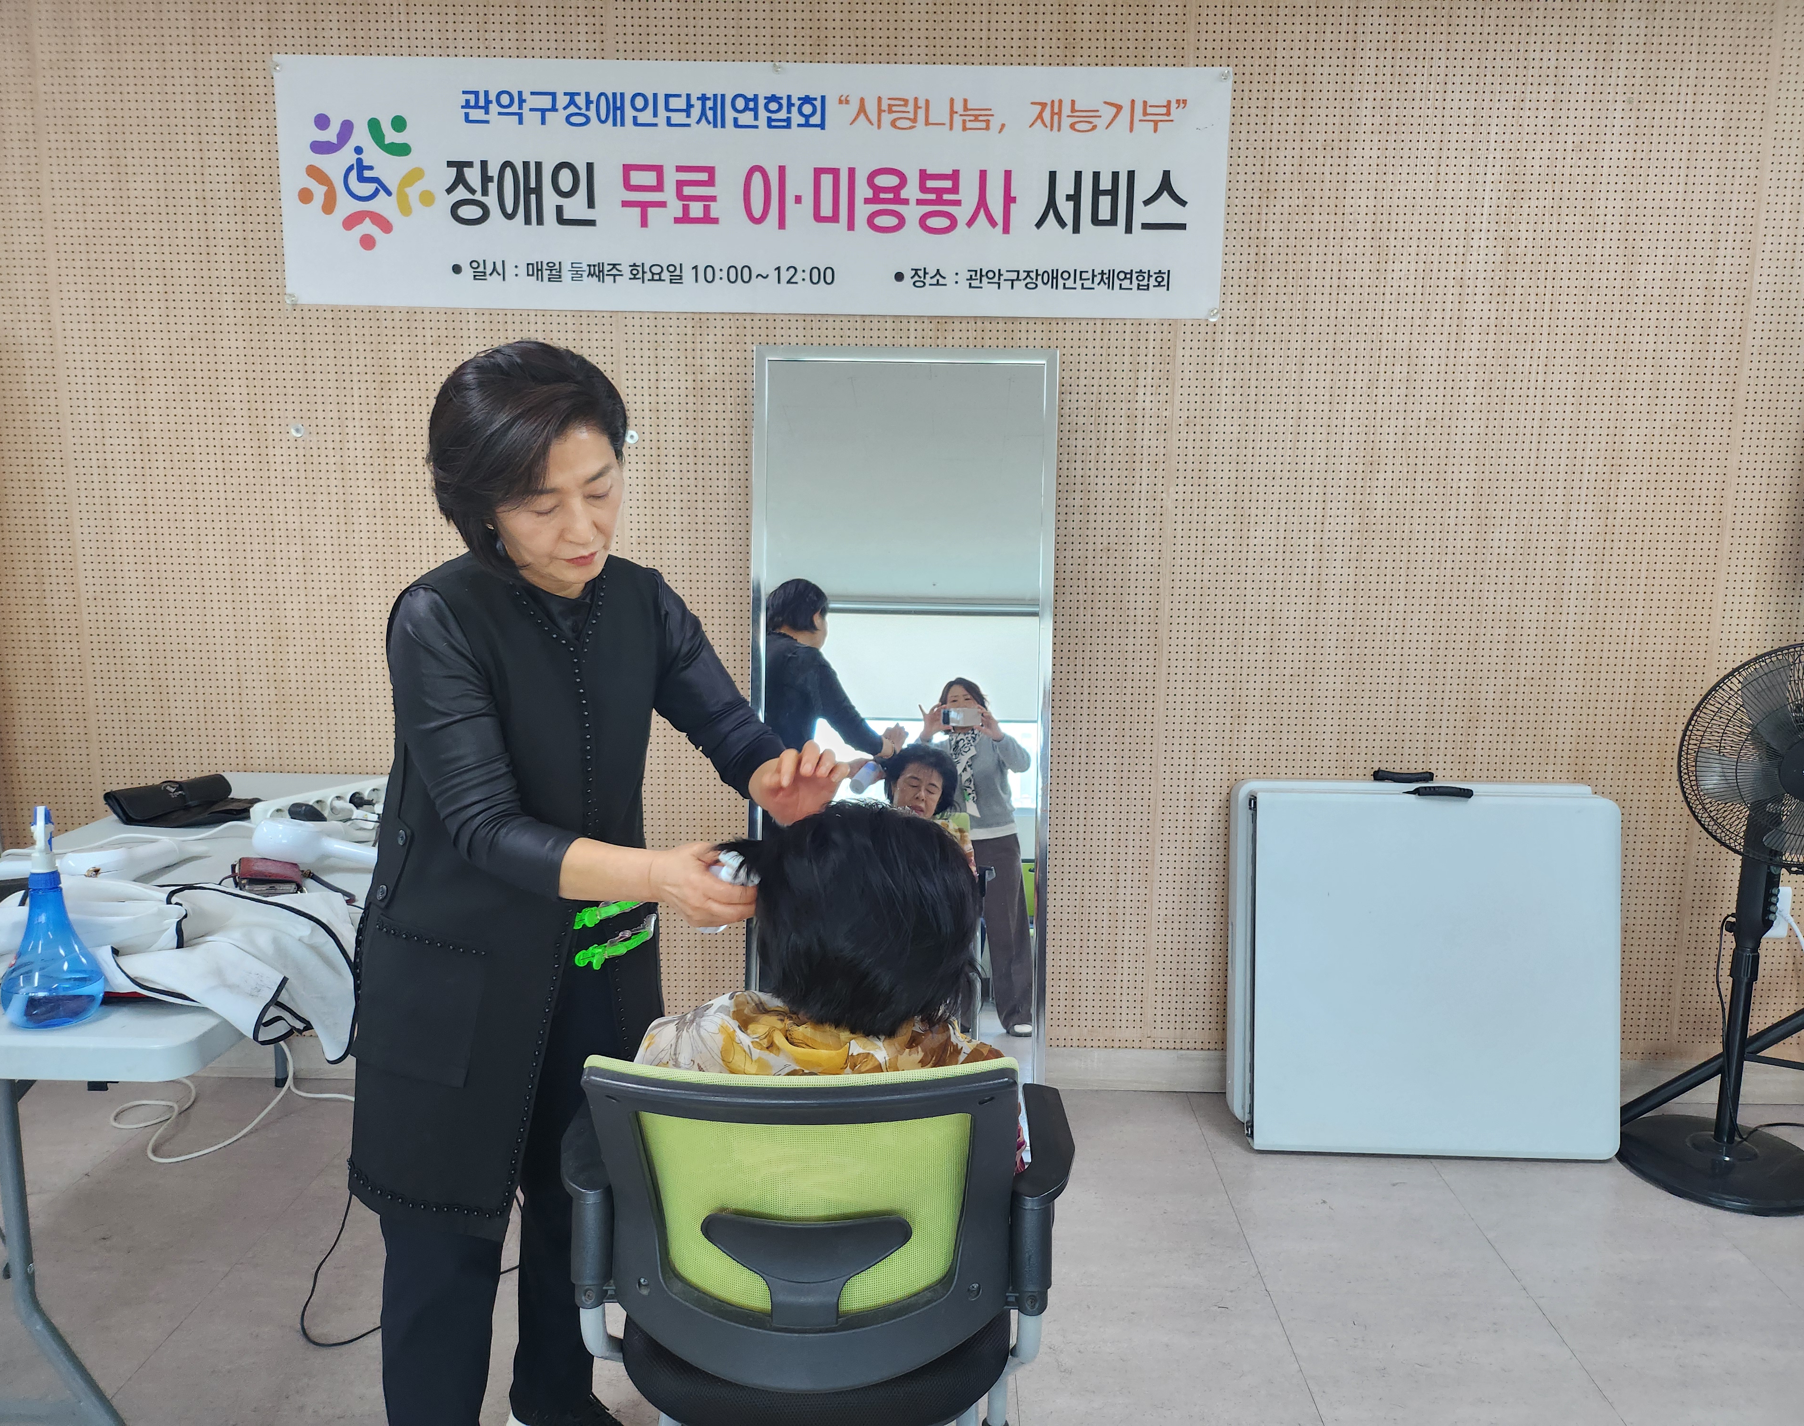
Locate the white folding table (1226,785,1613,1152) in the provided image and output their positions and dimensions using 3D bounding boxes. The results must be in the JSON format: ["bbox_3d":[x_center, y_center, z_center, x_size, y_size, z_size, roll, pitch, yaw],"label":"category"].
[{"bbox_3d":[1.133,0.550,2.874,0.790,0.770,0.145,1,0,1],"label":"white folding table"}]

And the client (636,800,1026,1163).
[{"bbox_3d":[-0.075,0.585,1.680,0.470,1.050,0.660,1,9,2],"label":"client"}]

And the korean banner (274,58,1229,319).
[{"bbox_3d":[-0.316,-1.097,2.760,1.990,0.497,0.010,1,9,1],"label":"korean banner"}]

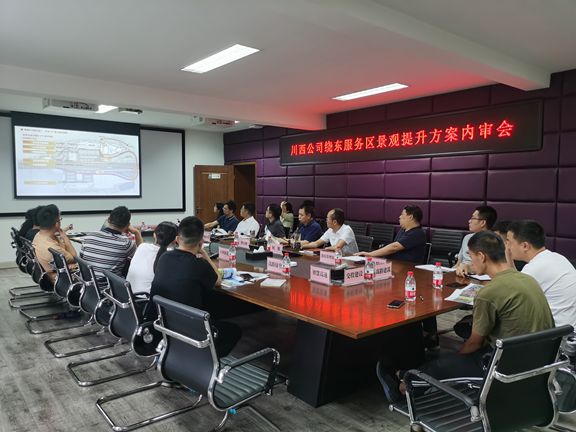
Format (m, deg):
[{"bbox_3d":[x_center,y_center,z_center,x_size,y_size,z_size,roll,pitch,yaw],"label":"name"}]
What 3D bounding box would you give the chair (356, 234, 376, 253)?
[{"bbox_3d":[0.697,0.720,5.673,0.600,0.920,0.550,-2,4,-39],"label":"chair"}]

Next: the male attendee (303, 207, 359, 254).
[{"bbox_3d":[0.553,0.537,5.699,0.780,1.270,0.580,0,3,-17],"label":"male attendee"}]

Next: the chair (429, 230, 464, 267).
[{"bbox_3d":[1.985,0.696,6.121,0.600,0.950,0.550,-2,4,-39],"label":"chair"}]

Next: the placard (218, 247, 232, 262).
[{"bbox_3d":[-0.599,0.378,4.393,0.060,0.112,0.240,-2,4,-39],"label":"placard"}]

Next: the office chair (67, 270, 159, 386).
[{"bbox_3d":[-0.941,0.823,3.045,0.600,0.890,0.540,-2,4,-39],"label":"office chair"}]

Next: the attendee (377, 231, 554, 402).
[{"bbox_3d":[0.986,0.693,2.565,0.550,1.240,0.930,-3,4,-43],"label":"attendee"}]

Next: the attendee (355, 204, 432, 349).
[{"bbox_3d":[1.112,0.546,4.709,0.880,1.290,0.600,0,3,-15],"label":"attendee"}]

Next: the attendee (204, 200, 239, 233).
[{"bbox_3d":[-1.053,0.394,7.288,0.800,1.260,0.620,-1,4,-23],"label":"attendee"}]

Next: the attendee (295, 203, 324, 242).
[{"bbox_3d":[0.201,0.501,6.237,0.760,1.290,0.550,0,3,-19],"label":"attendee"}]

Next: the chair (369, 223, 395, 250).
[{"bbox_3d":[1.271,0.644,6.988,0.600,0.950,0.550,-2,4,-39],"label":"chair"}]

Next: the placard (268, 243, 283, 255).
[{"bbox_3d":[-0.132,0.354,4.881,0.060,0.112,0.240,-2,4,-39],"label":"placard"}]

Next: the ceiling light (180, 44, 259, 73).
[{"bbox_3d":[-0.777,-1.742,4.993,0.280,0.060,1.210,-2,4,-39],"label":"ceiling light"}]

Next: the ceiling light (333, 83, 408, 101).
[{"bbox_3d":[1.177,-1.819,6.583,0.280,0.060,1.250,-2,4,-39],"label":"ceiling light"}]

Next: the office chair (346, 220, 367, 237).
[{"bbox_3d":[0.927,0.619,7.407,0.600,0.950,0.550,-2,4,-39],"label":"office chair"}]

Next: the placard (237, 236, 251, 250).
[{"bbox_3d":[-0.514,0.324,5.342,0.060,0.112,0.240,-2,4,-39],"label":"placard"}]

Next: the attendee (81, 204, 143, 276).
[{"bbox_3d":[-1.657,0.550,4.378,0.620,1.270,0.780,1,3,15],"label":"attendee"}]

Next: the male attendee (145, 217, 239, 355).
[{"bbox_3d":[-0.602,0.651,3.122,0.550,1.280,0.740,2,3,24],"label":"male attendee"}]

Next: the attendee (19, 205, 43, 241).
[{"bbox_3d":[-3.002,0.501,5.453,0.500,1.220,0.750,2,3,20],"label":"attendee"}]

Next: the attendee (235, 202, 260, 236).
[{"bbox_3d":[-0.697,0.438,7.296,0.760,1.280,0.550,0,3,-11],"label":"attendee"}]

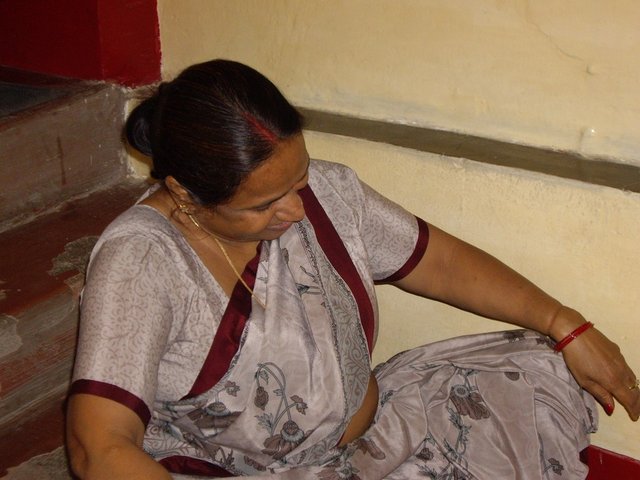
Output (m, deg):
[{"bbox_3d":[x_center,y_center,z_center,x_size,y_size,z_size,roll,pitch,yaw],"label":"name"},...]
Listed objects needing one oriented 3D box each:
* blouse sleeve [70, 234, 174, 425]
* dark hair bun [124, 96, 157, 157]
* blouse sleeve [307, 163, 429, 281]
[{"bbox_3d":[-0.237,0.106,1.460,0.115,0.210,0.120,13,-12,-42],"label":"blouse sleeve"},{"bbox_3d":[-0.222,-0.144,1.550,0.055,0.075,0.070,20,18,36],"label":"dark hair bun"},{"bbox_3d":[0.067,-0.021,1.610,0.170,0.125,0.120,36,-5,-27],"label":"blouse sleeve"}]

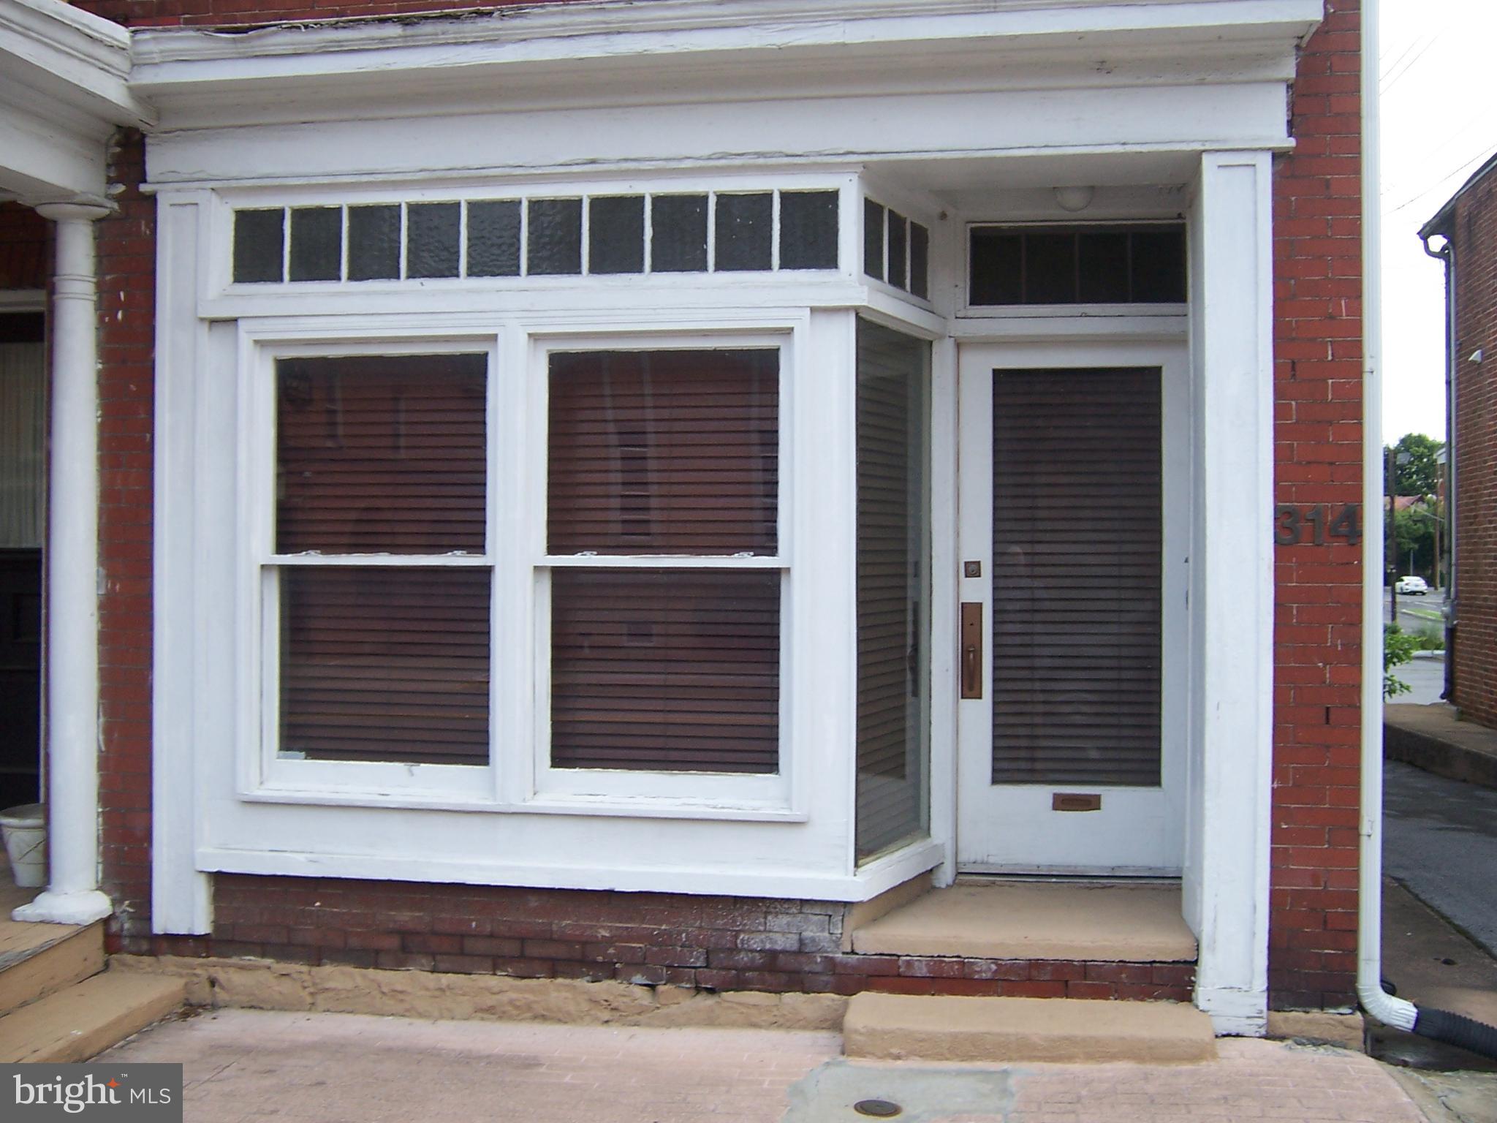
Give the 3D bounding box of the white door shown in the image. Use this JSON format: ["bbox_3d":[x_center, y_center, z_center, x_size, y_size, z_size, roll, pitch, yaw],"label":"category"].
[{"bbox_3d":[1.253,0.179,5.485,0.892,2.041,0.050,0,1,8],"label":"white door"}]

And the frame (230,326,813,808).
[{"bbox_3d":[-0.823,0.007,5.144,2.095,1.762,0.140,0,1,8],"label":"frame"}]

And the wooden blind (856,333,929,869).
[{"bbox_3d":[0.500,0.102,5.235,0.060,1.870,0.655,1,1,30],"label":"wooden blind"}]

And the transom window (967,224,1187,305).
[{"bbox_3d":[1.253,-1.128,5.460,0.809,0.310,0.060,0,1,8],"label":"transom window"}]

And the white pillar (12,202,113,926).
[{"bbox_3d":[-2.489,-0.002,5.250,0.280,2.630,0.270,0,1,8],"label":"white pillar"}]

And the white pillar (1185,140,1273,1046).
[{"bbox_3d":[1.633,0.110,4.837,0.215,2.905,0.280,0,1,8],"label":"white pillar"}]

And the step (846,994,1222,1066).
[{"bbox_3d":[0.919,1.554,4.752,1.177,0.106,0.340,0,1,8],"label":"step"}]

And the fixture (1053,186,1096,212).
[{"bbox_3d":[1.203,-1.350,5.270,0.160,0.130,0.160,0,1,8],"label":"fixture"}]

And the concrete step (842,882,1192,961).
[{"bbox_3d":[0.983,1.318,5.204,1.165,0.088,0.640,0,1,8],"label":"concrete step"}]

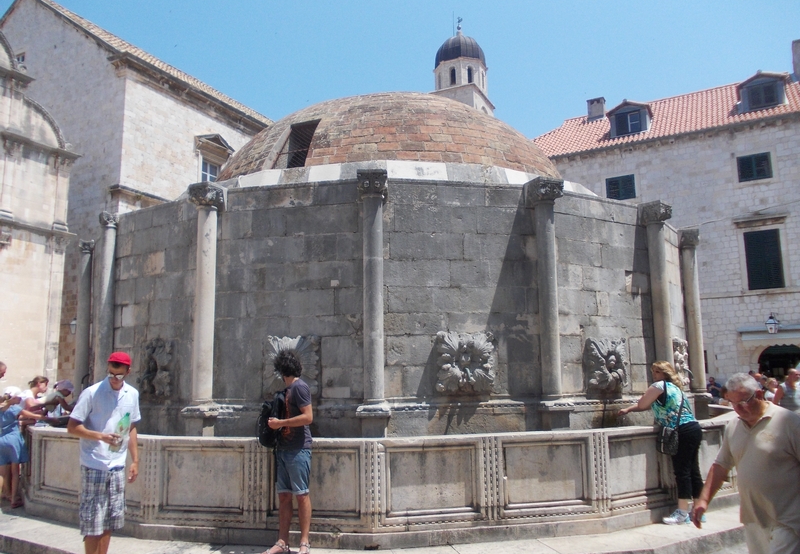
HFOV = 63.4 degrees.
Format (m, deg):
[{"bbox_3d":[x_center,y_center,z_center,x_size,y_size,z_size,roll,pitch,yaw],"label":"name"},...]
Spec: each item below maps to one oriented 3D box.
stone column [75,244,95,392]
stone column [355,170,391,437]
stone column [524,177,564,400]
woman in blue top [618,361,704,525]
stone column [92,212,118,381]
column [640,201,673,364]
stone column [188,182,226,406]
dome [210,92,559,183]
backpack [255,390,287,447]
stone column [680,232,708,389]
[{"bbox_3d":[-4.826,0.589,9.967,0.270,2.445,0.270,3,-9,-21],"label":"stone column"},{"bbox_3d":[-0.274,0.284,6.783,0.330,2.804,0.340,0,-8,1],"label":"stone column"},{"bbox_3d":[1.648,0.147,7.144,0.320,2.445,0.340,3,-9,-21],"label":"stone column"},{"bbox_3d":[2.783,1.709,6.874,0.780,1.650,0.520,-6,-10,36],"label":"woman in blue top"},{"bbox_3d":[-3.779,0.346,8.337,0.270,2.445,0.270,8,-11,-43],"label":"stone column"},{"bbox_3d":[3.296,0.290,8.181,0.320,2.445,0.330,8,-11,-43],"label":"column"},{"bbox_3d":[-2.181,0.177,7.228,0.320,2.445,0.330,-4,-9,24],"label":"stone column"},{"bbox_3d":[-0.174,-2.122,12.189,6.630,2.069,6.630,0,-8,0],"label":"dome"},{"bbox_3d":[-1.128,1.251,5.680,0.230,0.470,0.300,2,-9,-15],"label":"backpack"},{"bbox_3d":[4.418,0.514,9.763,0.310,2.445,0.300,-4,-9,24],"label":"stone column"}]

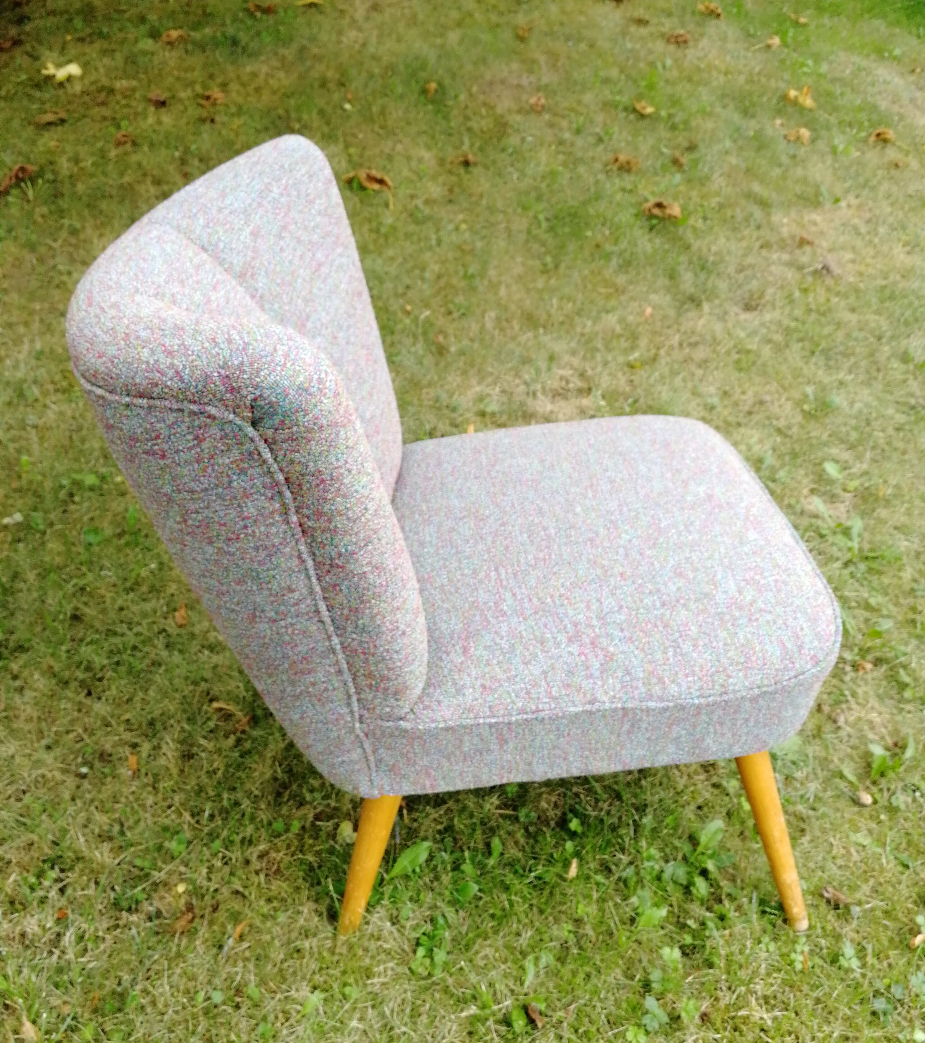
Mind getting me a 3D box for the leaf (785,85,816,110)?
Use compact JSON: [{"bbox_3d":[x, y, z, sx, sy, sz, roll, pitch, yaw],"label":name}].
[{"bbox_3d":[1.188,-1.492,3.381,0.112,0.068,0.084,13,42,14],"label":"leaf"}]

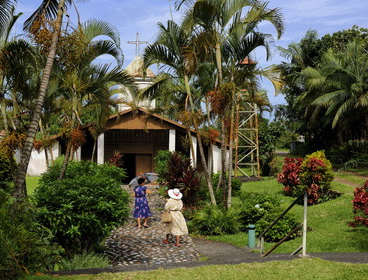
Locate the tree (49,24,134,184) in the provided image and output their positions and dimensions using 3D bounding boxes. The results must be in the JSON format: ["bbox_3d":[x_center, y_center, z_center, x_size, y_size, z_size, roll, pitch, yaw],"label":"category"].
[{"bbox_3d":[-3.730,-0.950,19.000,3.400,7.900,3.200,0,1,0],"label":"tree"}]

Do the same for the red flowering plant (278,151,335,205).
[{"bbox_3d":[5.800,1.650,21.800,2.700,2.500,2.300,0,1,0],"label":"red flowering plant"}]

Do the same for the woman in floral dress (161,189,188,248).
[{"bbox_3d":[-0.245,2.210,13.400,0.660,1.640,0.580,0,1,-13],"label":"woman in floral dress"}]

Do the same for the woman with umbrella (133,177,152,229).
[{"bbox_3d":[-1.360,2.050,15.300,0.660,1.700,0.600,0,1,-2],"label":"woman with umbrella"}]

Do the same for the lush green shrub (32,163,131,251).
[{"bbox_3d":[-2.920,1.780,13.300,2.650,2.400,2.400,0,1,0],"label":"lush green shrub"}]

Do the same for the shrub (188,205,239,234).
[{"bbox_3d":[0.950,2.560,15.400,1.750,0.900,1.400,0,1,0],"label":"shrub"}]

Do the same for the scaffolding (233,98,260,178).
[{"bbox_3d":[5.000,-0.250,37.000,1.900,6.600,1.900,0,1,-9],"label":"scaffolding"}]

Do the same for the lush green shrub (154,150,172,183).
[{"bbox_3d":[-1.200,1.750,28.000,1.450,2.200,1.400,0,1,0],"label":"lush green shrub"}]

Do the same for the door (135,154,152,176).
[{"bbox_3d":[-2.950,2.100,34.500,1.220,2.150,0.120,0,1,-9],"label":"door"}]

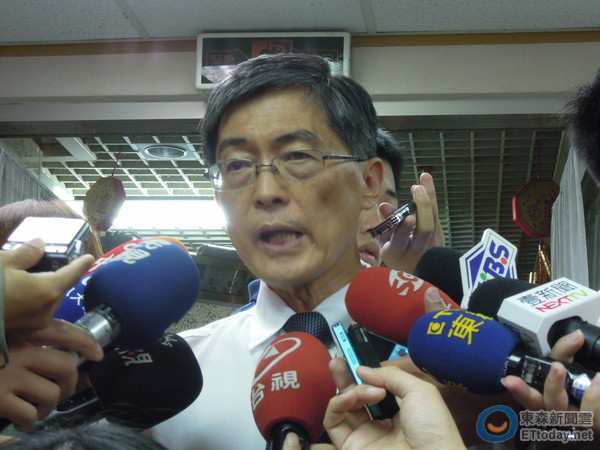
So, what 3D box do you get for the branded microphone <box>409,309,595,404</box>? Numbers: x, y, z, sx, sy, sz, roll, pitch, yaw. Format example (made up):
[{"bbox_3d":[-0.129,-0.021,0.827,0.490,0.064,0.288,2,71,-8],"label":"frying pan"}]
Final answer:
[{"bbox_3d":[0.209,0.139,1.351,0.235,0.074,0.074,20,-3,26],"label":"branded microphone"}]

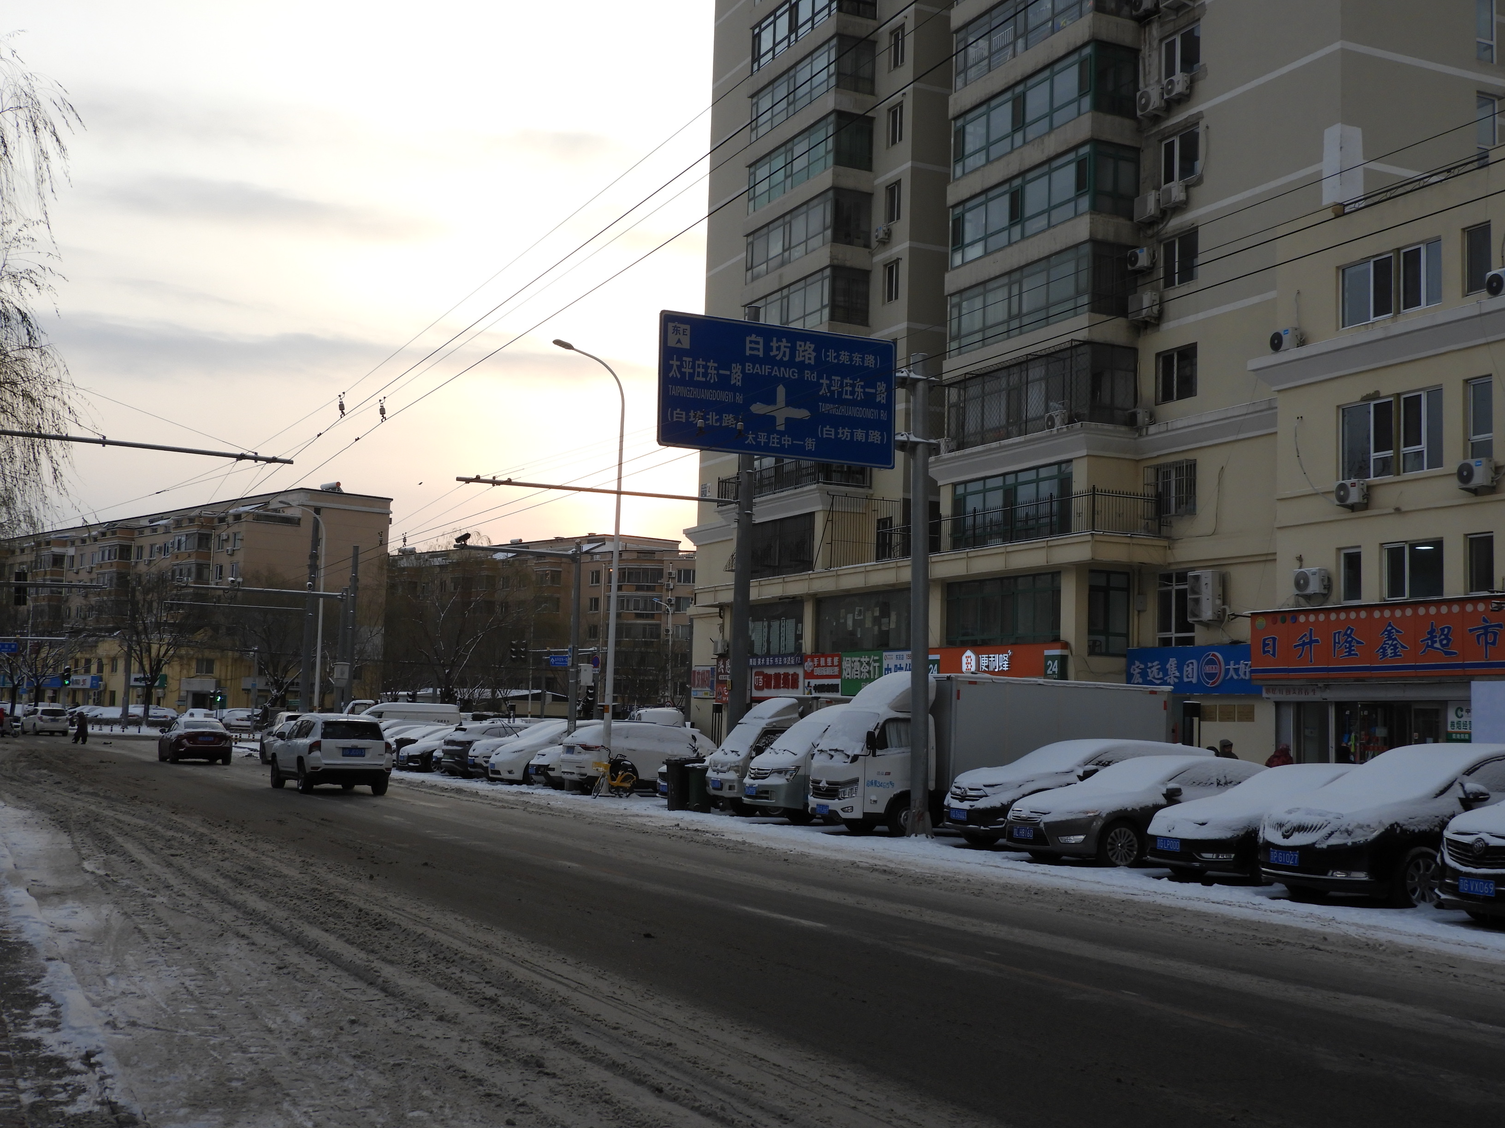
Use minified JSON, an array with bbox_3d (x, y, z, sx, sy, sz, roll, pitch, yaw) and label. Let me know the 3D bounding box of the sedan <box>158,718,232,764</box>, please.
[{"bbox_3d":[-18.386,5.778,57.302,1.800,1.460,4.650,4,-6,-25],"label":"sedan"}]

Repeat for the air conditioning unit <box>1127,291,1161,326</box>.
[{"bbox_3d":[10.485,-6.821,46.252,0.340,0.700,0.950,4,-6,-25],"label":"air conditioning unit"}]

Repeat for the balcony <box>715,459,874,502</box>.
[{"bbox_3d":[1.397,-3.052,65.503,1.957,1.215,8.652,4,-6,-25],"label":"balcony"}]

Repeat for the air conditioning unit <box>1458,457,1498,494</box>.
[{"bbox_3d":[13.675,-1.674,32.756,0.290,0.534,0.697,4,-6,-25],"label":"air conditioning unit"}]

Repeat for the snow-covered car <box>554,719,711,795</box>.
[{"bbox_3d":[-1.982,4.543,40.634,4.640,1.680,1.860,4,-6,-25],"label":"snow-covered car"}]

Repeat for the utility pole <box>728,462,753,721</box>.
[{"bbox_3d":[-0.153,-0.146,33.579,0.380,9.832,0.380,4,-5,-25],"label":"utility pole"}]

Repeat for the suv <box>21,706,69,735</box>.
[{"bbox_3d":[-41.018,9.101,100.865,1.800,1.660,4.500,5,-6,-32],"label":"suv"}]

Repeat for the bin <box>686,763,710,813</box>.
[{"bbox_3d":[-1.066,4.371,34.058,0.530,0.930,0.480,4,-6,-25],"label":"bin"}]

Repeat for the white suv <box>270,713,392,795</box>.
[{"bbox_3d":[-9.201,4.032,37.536,1.820,1.680,4.460,4,-6,-25],"label":"white suv"}]

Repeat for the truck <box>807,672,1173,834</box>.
[{"bbox_3d":[3.875,3.192,28.780,5.970,2.630,1.950,4,-6,-25],"label":"truck"}]

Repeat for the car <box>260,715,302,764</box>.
[{"bbox_3d":[-12.838,5.124,50.022,1.820,1.620,4.500,4,-6,-25],"label":"car"}]

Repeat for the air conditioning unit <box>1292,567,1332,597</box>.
[{"bbox_3d":[12.242,0.404,38.077,0.300,0.550,0.770,4,-6,-25],"label":"air conditioning unit"}]

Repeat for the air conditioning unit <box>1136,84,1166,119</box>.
[{"bbox_3d":[11.098,-12.805,48.220,0.330,0.637,0.924,4,-6,-25],"label":"air conditioning unit"}]

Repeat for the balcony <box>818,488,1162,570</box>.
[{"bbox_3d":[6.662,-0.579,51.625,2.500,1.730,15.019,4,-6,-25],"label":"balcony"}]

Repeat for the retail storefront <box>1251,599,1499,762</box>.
[{"bbox_3d":[13.165,3.111,35.747,1.200,4.485,7.195,4,-6,-25],"label":"retail storefront"}]

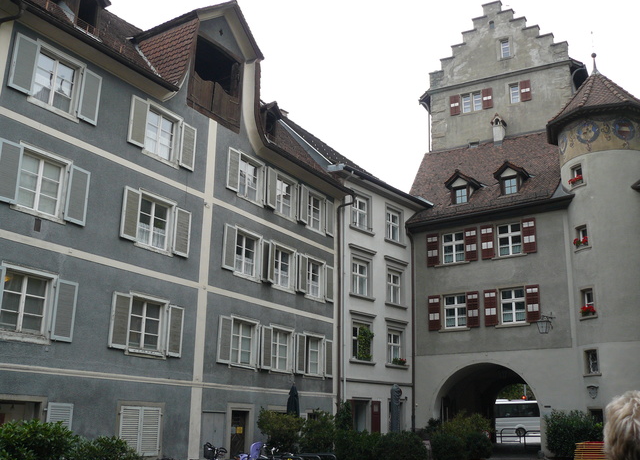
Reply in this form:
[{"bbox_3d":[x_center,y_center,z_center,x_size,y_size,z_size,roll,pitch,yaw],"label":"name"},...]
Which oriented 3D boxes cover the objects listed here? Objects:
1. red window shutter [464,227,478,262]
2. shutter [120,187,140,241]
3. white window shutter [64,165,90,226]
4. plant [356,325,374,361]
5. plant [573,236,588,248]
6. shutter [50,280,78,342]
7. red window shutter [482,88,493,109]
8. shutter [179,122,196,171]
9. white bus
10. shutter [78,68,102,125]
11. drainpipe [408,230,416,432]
[{"bbox_3d":[6.825,0.648,29.966,0.575,1.544,0.050,-10,-20,32],"label":"red window shutter"},{"bbox_3d":[-5.264,-0.445,18.605,0.060,1.461,0.583,-9,-19,31],"label":"shutter"},{"bbox_3d":[-6.282,-0.888,17.299,0.060,1.491,0.620,-9,-19,31],"label":"white window shutter"},{"bbox_3d":[1.977,4.861,28.627,0.400,1.473,0.800,-13,-21,38],"label":"plant"},{"bbox_3d":[10.327,0.507,26.355,0.250,0.380,0.600,9,-18,-26],"label":"plant"},{"bbox_3d":[-5.999,1.922,15.713,0.050,1.420,0.551,-10,-20,31],"label":"shutter"},{"bbox_3d":[9.189,-7.192,36.466,0.529,1.195,0.050,-7,-18,26],"label":"red window shutter"},{"bbox_3d":[-4.080,-2.578,20.629,0.050,1.436,0.604,-9,-19,31],"label":"shutter"},{"bbox_3d":[17.445,16.221,57.371,11.000,3.250,2.500,-12,-21,38],"label":"white bus"},{"bbox_3d":[-6.231,-3.603,18.103,0.060,1.452,0.582,-9,-19,31],"label":"shutter"},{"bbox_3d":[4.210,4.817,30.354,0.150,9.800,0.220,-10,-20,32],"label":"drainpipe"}]

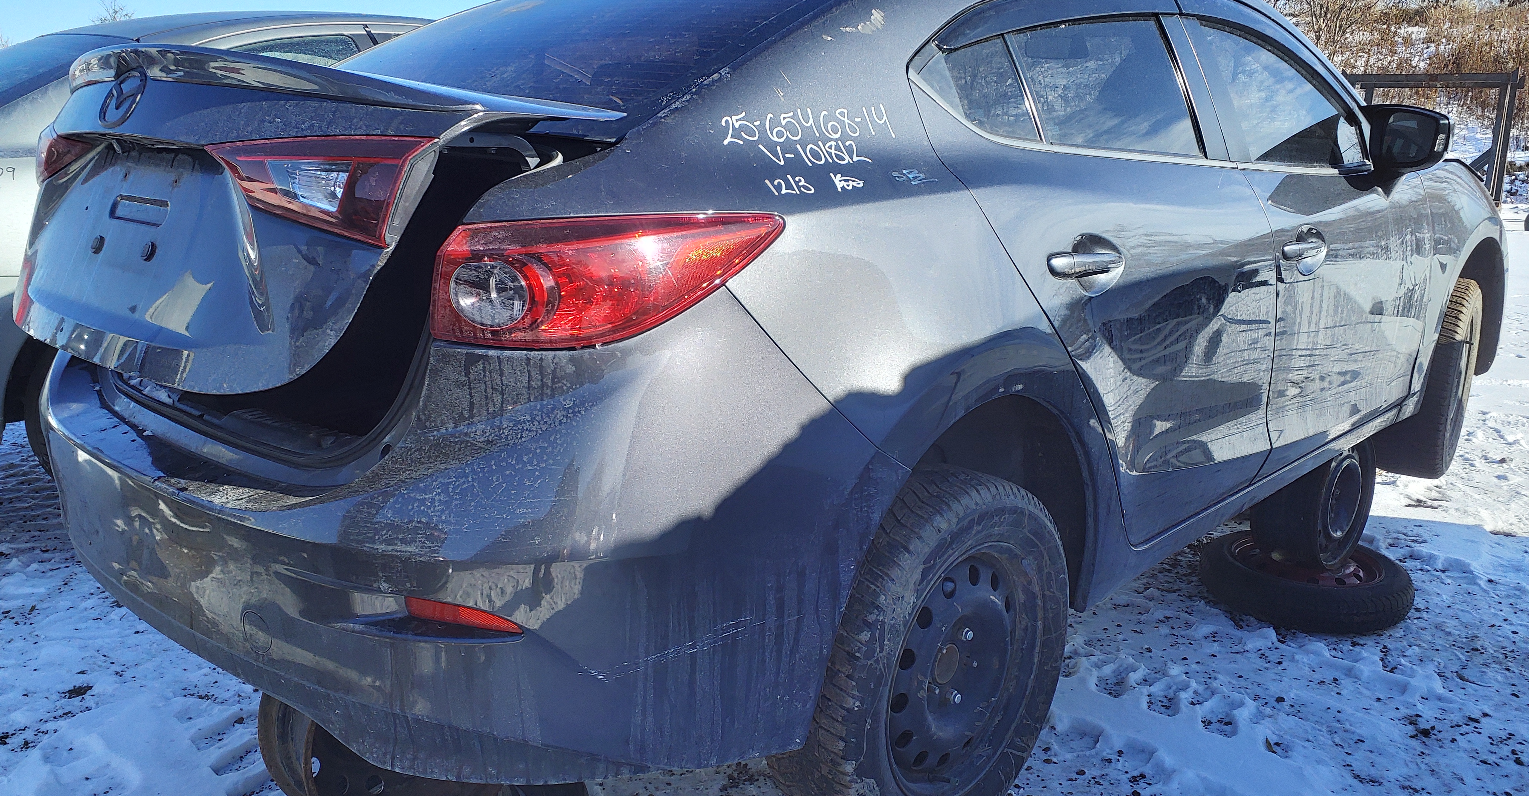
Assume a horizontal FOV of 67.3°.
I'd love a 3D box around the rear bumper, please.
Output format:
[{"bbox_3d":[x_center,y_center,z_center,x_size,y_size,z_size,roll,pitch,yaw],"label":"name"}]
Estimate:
[{"bbox_3d":[-0.685,0.081,2.017,1.770,0.680,0.770,13,20,43],"label":"rear bumper"}]

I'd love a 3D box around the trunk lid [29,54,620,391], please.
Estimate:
[{"bbox_3d":[-0.779,-0.307,1.825,1.250,0.500,0.600,13,20,43],"label":"trunk lid"}]

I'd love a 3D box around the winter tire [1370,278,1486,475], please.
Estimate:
[{"bbox_3d":[2.163,-0.067,3.800,0.215,0.650,0.650,12,19,41],"label":"winter tire"}]

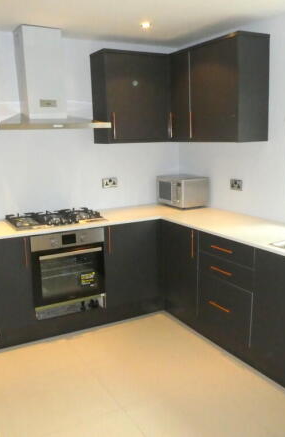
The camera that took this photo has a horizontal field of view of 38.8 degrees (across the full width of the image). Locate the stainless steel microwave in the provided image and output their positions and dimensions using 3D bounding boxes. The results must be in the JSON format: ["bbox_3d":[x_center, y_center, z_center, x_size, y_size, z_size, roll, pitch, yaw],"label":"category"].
[{"bbox_3d":[0.393,-0.262,3.985,0.305,0.276,0.460,-7,12,-28],"label":"stainless steel microwave"}]

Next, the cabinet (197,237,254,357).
[{"bbox_3d":[0.829,0.500,3.020,0.574,0.819,0.575,-7,12,-28],"label":"cabinet"}]

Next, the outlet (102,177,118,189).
[{"bbox_3d":[-0.305,-0.339,3.865,0.149,0.088,0.015,-7,12,-28],"label":"outlet"}]

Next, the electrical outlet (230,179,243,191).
[{"bbox_3d":[0.812,-0.287,3.496,0.015,0.087,0.147,-7,12,-28],"label":"electrical outlet"}]

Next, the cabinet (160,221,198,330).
[{"bbox_3d":[0.556,0.413,3.500,0.574,0.819,0.542,-7,12,-28],"label":"cabinet"}]

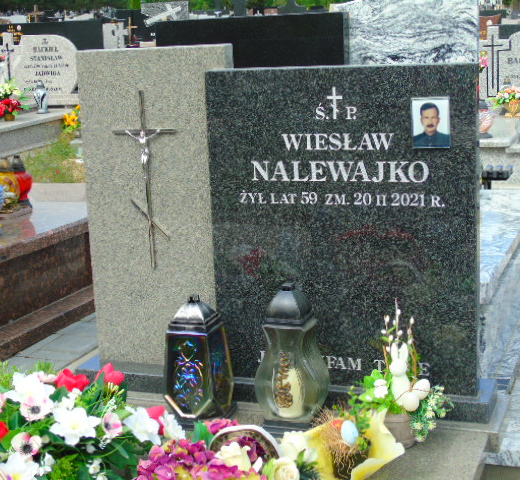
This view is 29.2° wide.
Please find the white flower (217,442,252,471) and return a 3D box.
[{"bbox_3d":[-0.050,0.421,1.950,0.062,0.052,0.058,-2,11,0],"label":"white flower"}]

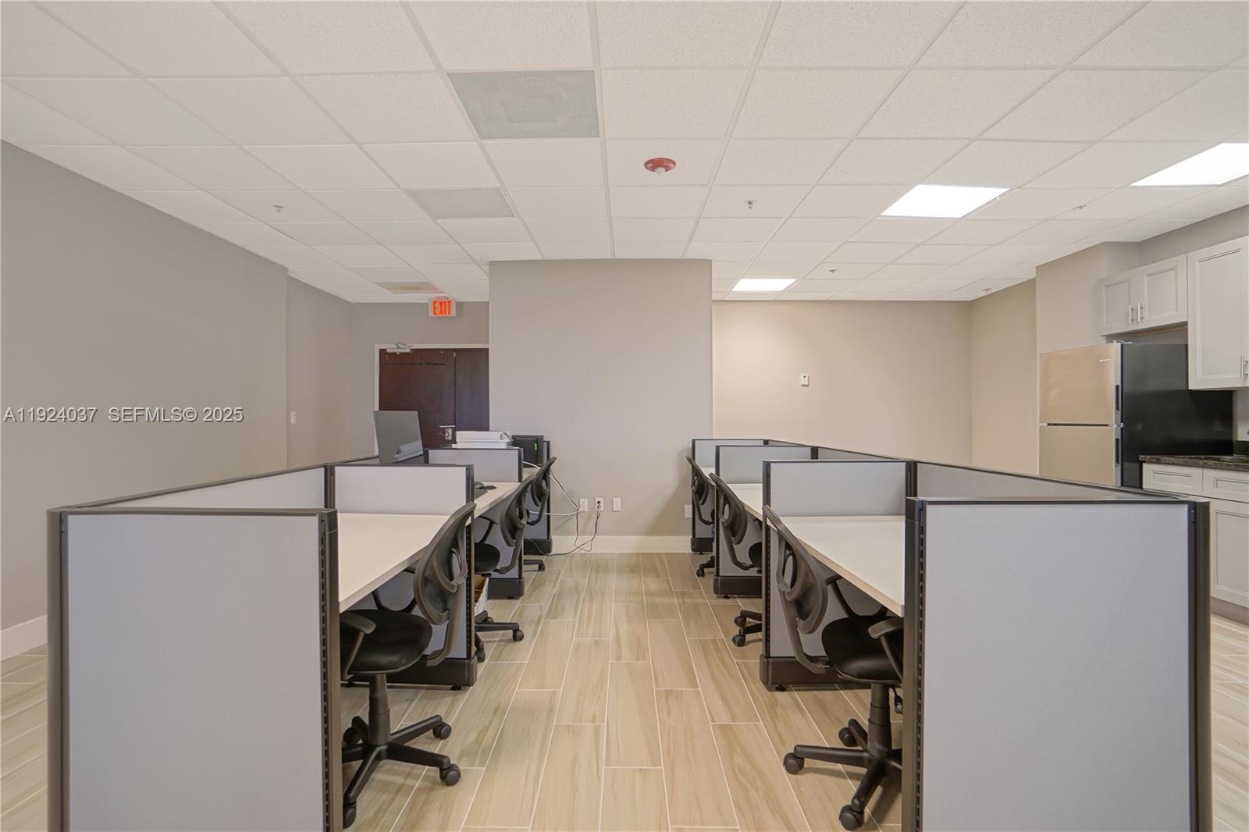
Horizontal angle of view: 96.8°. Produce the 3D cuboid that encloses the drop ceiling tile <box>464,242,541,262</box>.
[{"bbox_3d":[-1.026,-1.416,4.815,0.620,0.020,0.580,0,0,0],"label":"drop ceiling tile"}]

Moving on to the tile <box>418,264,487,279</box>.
[{"bbox_3d":[-1.632,-1.390,5.362,0.614,0.020,0.557,0,0,1],"label":"tile"}]

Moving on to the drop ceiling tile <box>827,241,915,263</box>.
[{"bbox_3d":[2.111,-1.423,4.835,0.618,0.020,0.576,0,0,0],"label":"drop ceiling tile"}]

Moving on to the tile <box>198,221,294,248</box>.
[{"bbox_3d":[-2.983,-1.445,4.411,0.600,0.020,0.595,0,0,0],"label":"tile"}]

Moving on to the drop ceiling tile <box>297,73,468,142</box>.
[{"bbox_3d":[-1.037,-1.403,2.541,0.614,0.020,0.557,0,0,1],"label":"drop ceiling tile"}]

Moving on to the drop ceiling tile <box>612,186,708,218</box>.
[{"bbox_3d":[0.217,-1.403,3.655,0.614,0.020,0.557,0,0,1],"label":"drop ceiling tile"}]

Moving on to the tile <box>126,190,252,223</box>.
[{"bbox_3d":[-2.846,-1.403,3.719,0.500,0.020,0.580,0,0,0],"label":"tile"}]

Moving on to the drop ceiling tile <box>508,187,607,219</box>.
[{"bbox_3d":[-0.412,-1.389,3.617,0.605,0.020,0.550,0,0,0],"label":"drop ceiling tile"}]

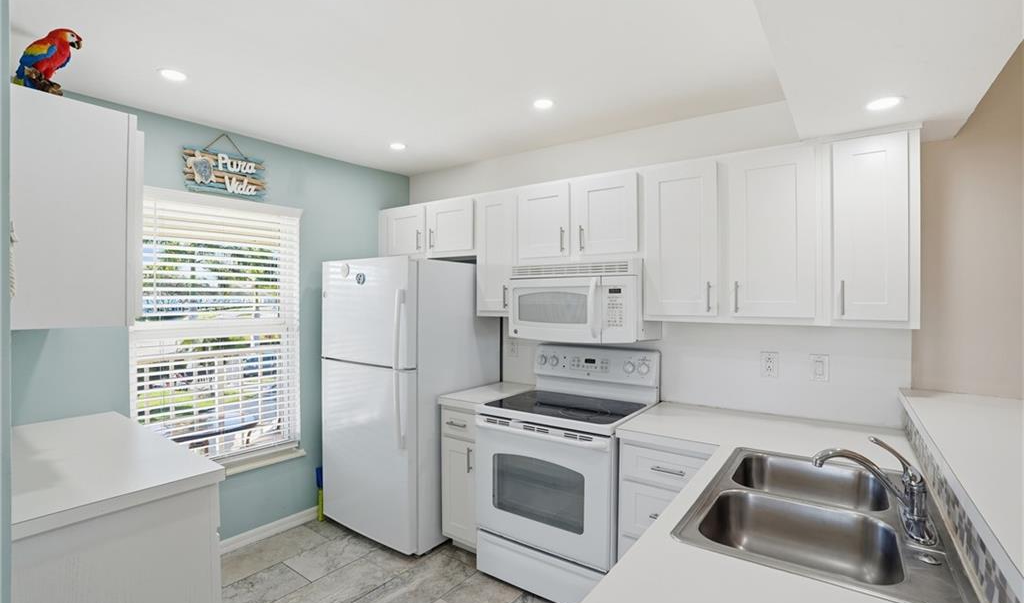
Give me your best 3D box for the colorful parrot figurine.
[{"bbox_3d":[-1.241,-0.629,1.217,0.155,0.185,0.100,0,0,-35],"label":"colorful parrot figurine"}]

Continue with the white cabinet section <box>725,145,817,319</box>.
[{"bbox_3d":[1.220,-0.289,2.131,0.340,0.728,0.330,0,0,33],"label":"white cabinet section"}]

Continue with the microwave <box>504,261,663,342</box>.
[{"bbox_3d":[0.398,-0.002,2.563,0.767,0.413,0.409,0,0,36],"label":"microwave"}]

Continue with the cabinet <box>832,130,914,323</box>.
[{"bbox_3d":[1.460,-0.274,1.849,0.260,0.735,0.325,0,0,36],"label":"cabinet"}]

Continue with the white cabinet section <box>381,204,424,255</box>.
[{"bbox_3d":[-0.693,-0.499,3.391,0.443,0.339,0.330,0,0,33],"label":"white cabinet section"}]

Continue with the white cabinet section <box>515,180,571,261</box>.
[{"bbox_3d":[0.264,-0.453,2.761,0.362,0.439,0.330,0,0,33],"label":"white cabinet section"}]

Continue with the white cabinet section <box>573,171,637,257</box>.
[{"bbox_3d":[0.576,-0.446,2.555,0.380,0.429,0.330,0,0,33],"label":"white cabinet section"}]

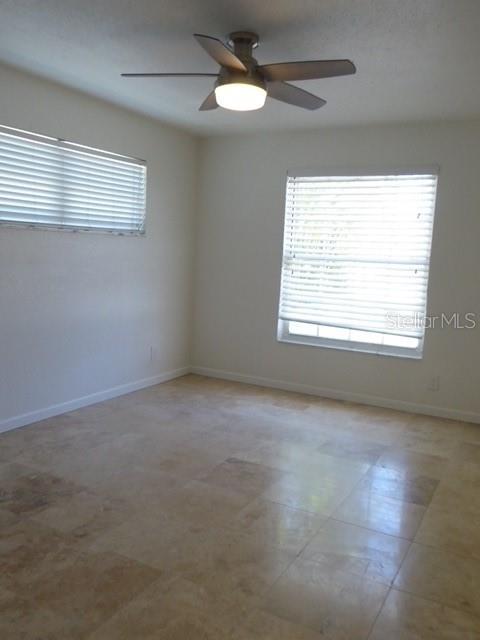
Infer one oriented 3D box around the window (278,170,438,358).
[{"bbox_3d":[1.017,-0.619,4.814,1.330,1.400,0.060,7,8,28],"label":"window"}]

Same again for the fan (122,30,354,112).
[{"bbox_3d":[0.041,-1.307,2.824,1.250,0.355,1.250,7,8,28],"label":"fan"}]

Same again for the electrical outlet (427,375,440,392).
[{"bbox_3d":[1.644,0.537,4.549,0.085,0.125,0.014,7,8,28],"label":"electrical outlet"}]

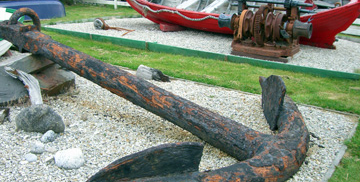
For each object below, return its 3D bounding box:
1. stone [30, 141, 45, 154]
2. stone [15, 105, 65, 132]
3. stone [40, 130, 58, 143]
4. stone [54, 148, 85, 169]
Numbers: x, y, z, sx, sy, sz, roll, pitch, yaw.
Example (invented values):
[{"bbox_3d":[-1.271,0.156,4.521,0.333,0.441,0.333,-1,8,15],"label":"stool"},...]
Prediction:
[{"bbox_3d":[-1.270,0.509,3.532,0.120,0.113,0.102,-7,19,-21],"label":"stone"},{"bbox_3d":[-1.422,0.285,4.044,0.476,0.252,0.343,-7,19,-20],"label":"stone"},{"bbox_3d":[-1.244,0.436,3.753,0.137,0.118,0.116,-6,19,-19],"label":"stone"},{"bbox_3d":[-0.920,0.566,3.304,0.241,0.146,0.193,-5,18,-17],"label":"stone"}]

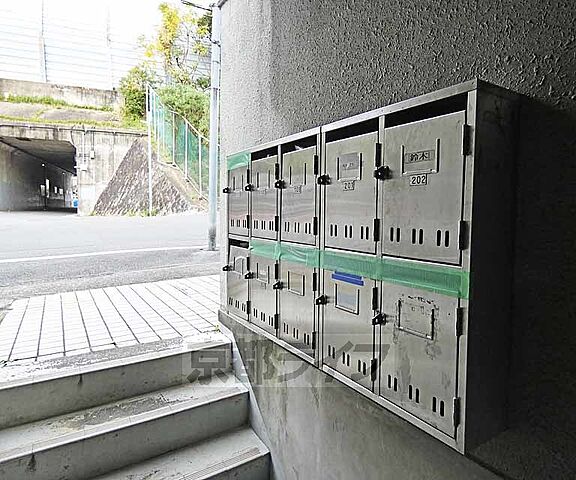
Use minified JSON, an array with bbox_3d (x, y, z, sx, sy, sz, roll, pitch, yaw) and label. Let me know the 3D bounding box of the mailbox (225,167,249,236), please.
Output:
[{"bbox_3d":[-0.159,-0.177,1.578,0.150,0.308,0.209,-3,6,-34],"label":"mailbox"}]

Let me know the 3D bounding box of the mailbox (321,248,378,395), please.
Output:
[{"bbox_3d":[0.233,0.208,0.995,0.173,0.335,0.206,-3,6,-34],"label":"mailbox"}]

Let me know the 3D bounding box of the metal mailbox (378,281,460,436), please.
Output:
[{"bbox_3d":[0.353,0.235,0.818,0.173,0.315,0.207,-3,6,-34],"label":"metal mailbox"}]

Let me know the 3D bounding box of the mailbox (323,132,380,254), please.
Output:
[{"bbox_3d":[0.221,-0.133,0.947,0.152,0.321,0.210,-3,6,-34],"label":"mailbox"}]

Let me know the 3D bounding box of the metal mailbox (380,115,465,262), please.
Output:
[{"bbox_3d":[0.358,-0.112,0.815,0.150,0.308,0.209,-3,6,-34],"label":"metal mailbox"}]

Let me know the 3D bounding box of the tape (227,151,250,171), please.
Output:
[{"bbox_3d":[-0.219,-0.347,1.521,0.010,0.058,0.222,-3,6,-34],"label":"tape"}]

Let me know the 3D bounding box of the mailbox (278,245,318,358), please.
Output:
[{"bbox_3d":[0.100,0.191,1.190,0.173,0.335,0.204,-3,6,-34],"label":"mailbox"}]

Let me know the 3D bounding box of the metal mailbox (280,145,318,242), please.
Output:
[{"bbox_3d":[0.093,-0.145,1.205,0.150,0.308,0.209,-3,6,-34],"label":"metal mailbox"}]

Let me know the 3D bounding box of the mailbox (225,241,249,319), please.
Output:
[{"bbox_3d":[-0.151,0.159,1.530,0.152,0.333,0.204,-3,6,-34],"label":"mailbox"}]

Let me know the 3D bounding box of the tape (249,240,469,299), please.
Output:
[{"bbox_3d":[0.103,0.059,1.077,0.010,0.056,0.929,-3,6,-34],"label":"tape"}]

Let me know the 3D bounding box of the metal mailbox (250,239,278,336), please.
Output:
[{"bbox_3d":[-0.032,0.174,1.353,0.152,0.333,0.214,-3,6,-34],"label":"metal mailbox"}]

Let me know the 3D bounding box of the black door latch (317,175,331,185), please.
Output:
[{"bbox_3d":[0.100,-0.168,0.964,0.026,0.027,0.022,-3,6,-34],"label":"black door latch"}]

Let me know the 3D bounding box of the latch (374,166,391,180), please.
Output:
[{"bbox_3d":[0.218,-0.152,0.789,0.026,0.028,0.020,-3,6,-34],"label":"latch"}]

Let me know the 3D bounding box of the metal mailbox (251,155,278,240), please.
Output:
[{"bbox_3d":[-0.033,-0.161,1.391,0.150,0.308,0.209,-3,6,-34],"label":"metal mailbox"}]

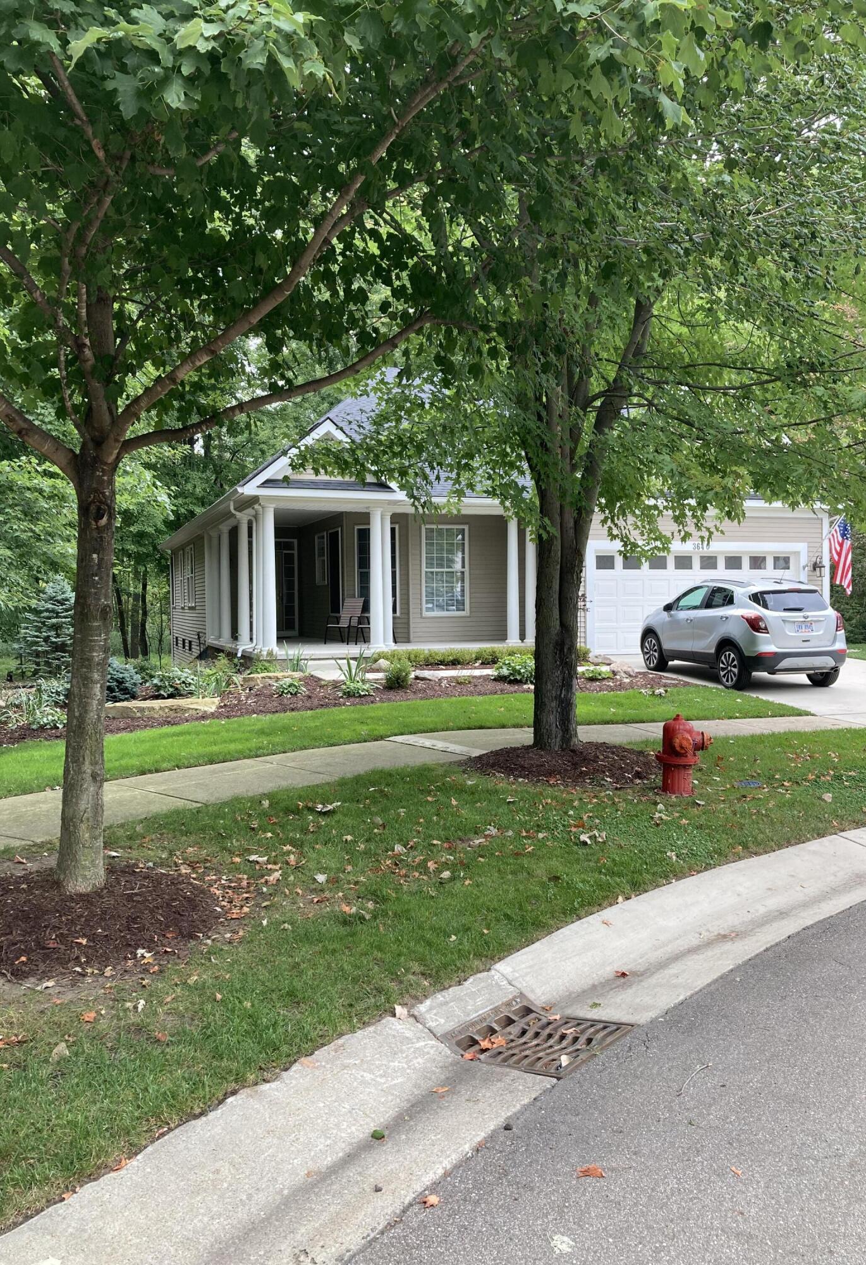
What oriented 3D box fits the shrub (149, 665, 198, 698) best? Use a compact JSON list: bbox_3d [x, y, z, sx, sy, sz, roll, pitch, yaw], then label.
[{"bbox_3d":[-3.607,0.679,14.200,0.680,0.480,0.620,-1,2,-19],"label":"shrub"}]

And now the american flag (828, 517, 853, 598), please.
[{"bbox_3d":[8.366,-1.572,21.000,0.220,1.620,0.680,-1,2,-19],"label":"american flag"}]

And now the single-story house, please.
[{"bbox_3d":[0.173,-2.789,26.571,13.000,6.600,14.800,-1,2,-19],"label":"single-story house"}]

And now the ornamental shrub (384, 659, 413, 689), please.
[{"bbox_3d":[-0.510,0.613,15.100,0.430,0.460,0.430,-1,1,0],"label":"ornamental shrub"}]

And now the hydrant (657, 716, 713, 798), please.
[{"bbox_3d":[1.956,0.941,7.970,0.430,0.640,0.440,-1,1,2],"label":"hydrant"}]

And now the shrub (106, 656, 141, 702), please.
[{"bbox_3d":[-4.345,0.647,13.950,0.740,0.640,0.740,-1,2,-19],"label":"shrub"}]

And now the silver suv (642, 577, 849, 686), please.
[{"bbox_3d":[4.908,-0.067,16.828,1.800,1.660,4.280,-1,5,-14],"label":"silver suv"}]

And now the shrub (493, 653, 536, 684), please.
[{"bbox_3d":[1.285,0.555,15.750,0.740,0.490,0.720,-1,1,0],"label":"shrub"}]

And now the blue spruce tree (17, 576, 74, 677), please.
[{"bbox_3d":[-7.390,-0.090,20.000,1.550,2.080,1.550,-1,2,-19],"label":"blue spruce tree"}]

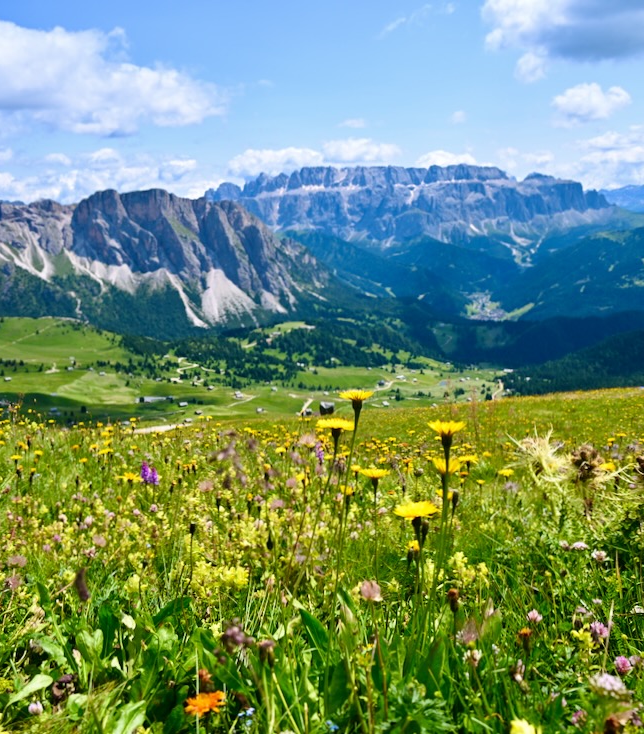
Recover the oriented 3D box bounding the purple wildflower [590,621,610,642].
[{"bbox_3d":[0.399,0.379,1.050,0.027,0.027,0.027,3,13,11],"label":"purple wildflower"}]

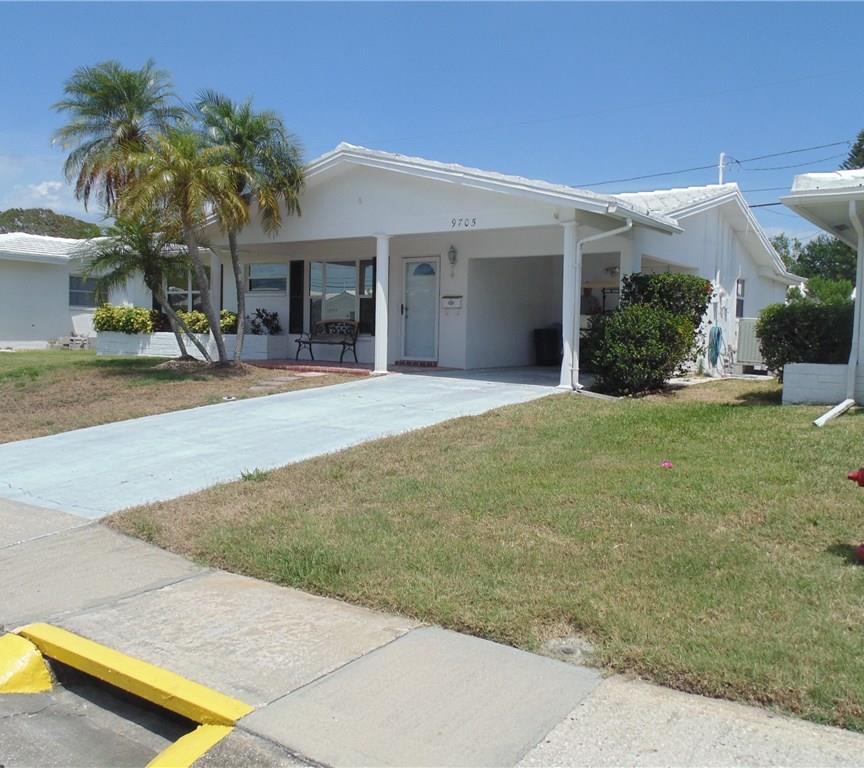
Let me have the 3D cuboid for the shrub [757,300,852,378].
[{"bbox_3d":[5.381,-0.508,11.310,1.450,1.280,1.250,3,4,33],"label":"shrub"}]

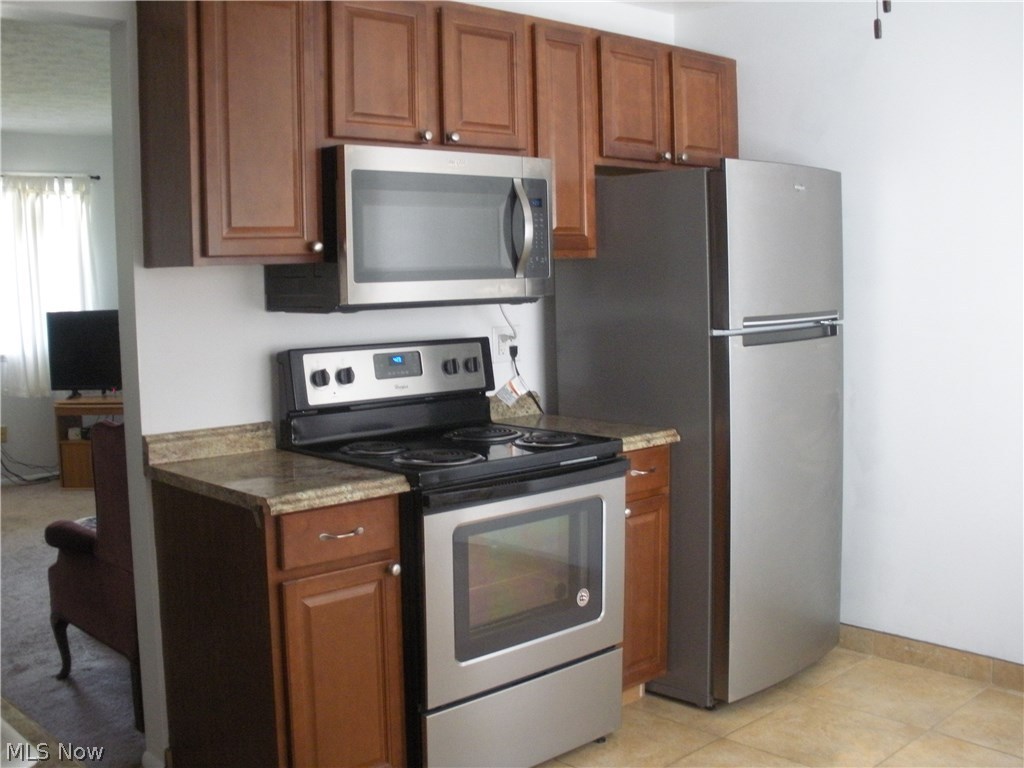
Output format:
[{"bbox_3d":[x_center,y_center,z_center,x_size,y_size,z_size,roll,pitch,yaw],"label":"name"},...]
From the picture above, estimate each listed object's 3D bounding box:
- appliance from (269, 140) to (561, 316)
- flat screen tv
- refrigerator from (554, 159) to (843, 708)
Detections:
[{"bbox_3d":[-0.301,-0.450,3.166,0.752,0.426,0.444,-6,7,-42],"label":"appliance"},{"bbox_3d":[-2.915,-0.216,7.687,0.970,0.640,0.180,0,6,14],"label":"flat screen tv"},{"bbox_3d":[0.677,0.146,3.733,0.690,1.751,0.774,-6,7,-42],"label":"refrigerator"}]

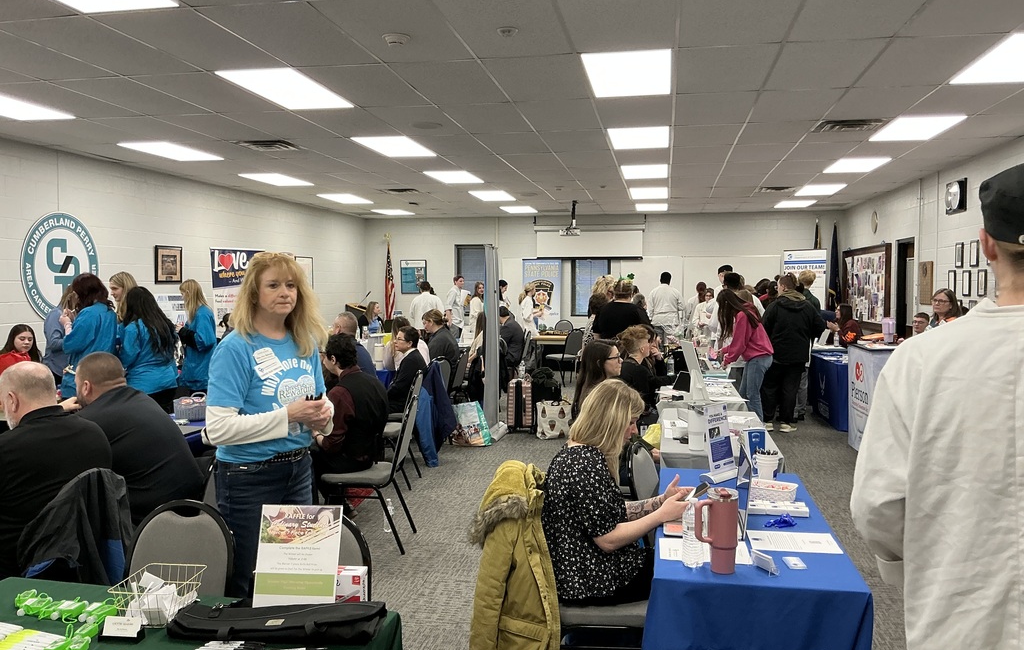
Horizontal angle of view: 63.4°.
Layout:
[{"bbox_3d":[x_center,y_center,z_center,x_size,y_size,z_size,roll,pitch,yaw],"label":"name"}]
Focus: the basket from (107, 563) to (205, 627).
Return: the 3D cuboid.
[{"bbox_3d":[-0.915,0.717,2.162,0.170,0.105,0.205,0,3,3],"label":"basket"}]

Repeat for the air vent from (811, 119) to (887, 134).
[{"bbox_3d":[2.974,-1.753,7.308,0.590,0.050,0.590,1,3,11],"label":"air vent"}]

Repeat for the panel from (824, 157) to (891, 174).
[{"bbox_3d":[4.105,-1.906,9.883,0.570,0.050,1.160,1,3,11],"label":"panel"}]

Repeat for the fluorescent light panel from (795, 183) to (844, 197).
[{"bbox_3d":[4.546,-2.008,12.254,0.600,0.060,1.200,1,3,11],"label":"fluorescent light panel"}]

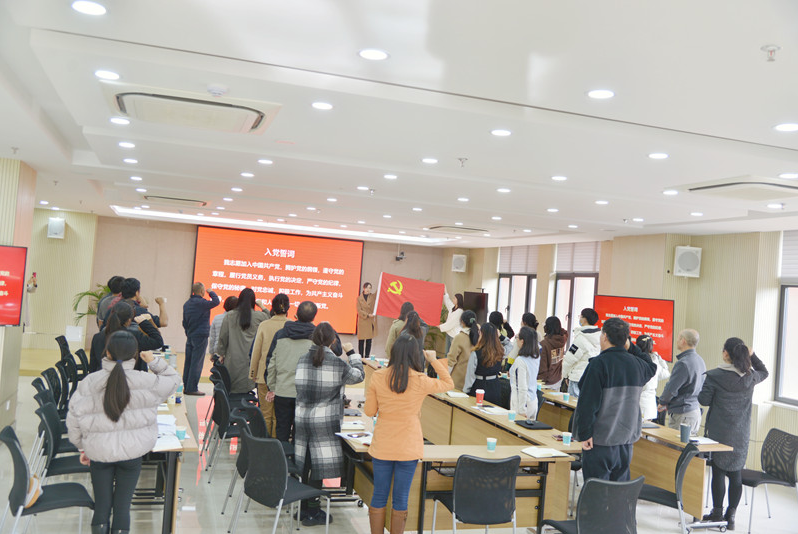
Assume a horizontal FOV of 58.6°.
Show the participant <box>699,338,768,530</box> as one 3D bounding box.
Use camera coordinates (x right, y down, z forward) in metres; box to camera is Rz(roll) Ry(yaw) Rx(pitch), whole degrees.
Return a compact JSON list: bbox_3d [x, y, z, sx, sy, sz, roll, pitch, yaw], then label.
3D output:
[{"bbox_3d":[2.959,1.469,6.330,0.580,1.670,0.440,5,-2,-33],"label":"participant"}]

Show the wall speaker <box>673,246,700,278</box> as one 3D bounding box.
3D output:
[{"bbox_3d":[3.768,-0.067,9.360,0.330,0.380,0.250,4,3,-2],"label":"wall speaker"}]

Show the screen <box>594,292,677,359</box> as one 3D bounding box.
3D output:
[{"bbox_3d":[3.199,0.820,9.777,0.070,0.803,1.420,5,-1,-29],"label":"screen"}]

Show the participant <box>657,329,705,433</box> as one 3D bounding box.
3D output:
[{"bbox_3d":[2.830,1.475,7.100,0.520,1.700,0.400,5,-1,-30],"label":"participant"}]

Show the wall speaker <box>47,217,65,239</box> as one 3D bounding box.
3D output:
[{"bbox_3d":[-6.669,-0.756,13.858,0.290,0.400,0.260,5,8,-18],"label":"wall speaker"}]

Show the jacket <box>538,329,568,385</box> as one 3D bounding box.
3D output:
[{"bbox_3d":[2.016,1.164,9.250,0.430,0.710,0.350,5,-2,-27],"label":"jacket"}]

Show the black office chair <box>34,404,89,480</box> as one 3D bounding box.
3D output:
[{"bbox_3d":[-2.474,1.486,5.258,0.560,0.830,0.500,5,-1,-22],"label":"black office chair"}]

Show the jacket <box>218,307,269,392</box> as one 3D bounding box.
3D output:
[{"bbox_3d":[-1.927,1.038,8.788,0.580,1.060,0.420,5,-1,-18],"label":"jacket"}]

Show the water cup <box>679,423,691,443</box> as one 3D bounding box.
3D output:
[{"bbox_3d":[2.429,1.408,6.019,0.090,0.140,0.090,4,-1,0],"label":"water cup"}]

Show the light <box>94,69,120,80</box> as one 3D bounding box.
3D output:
[{"bbox_3d":[-1.599,-1.061,3.900,0.140,0.030,0.140,5,-1,-18],"label":"light"}]

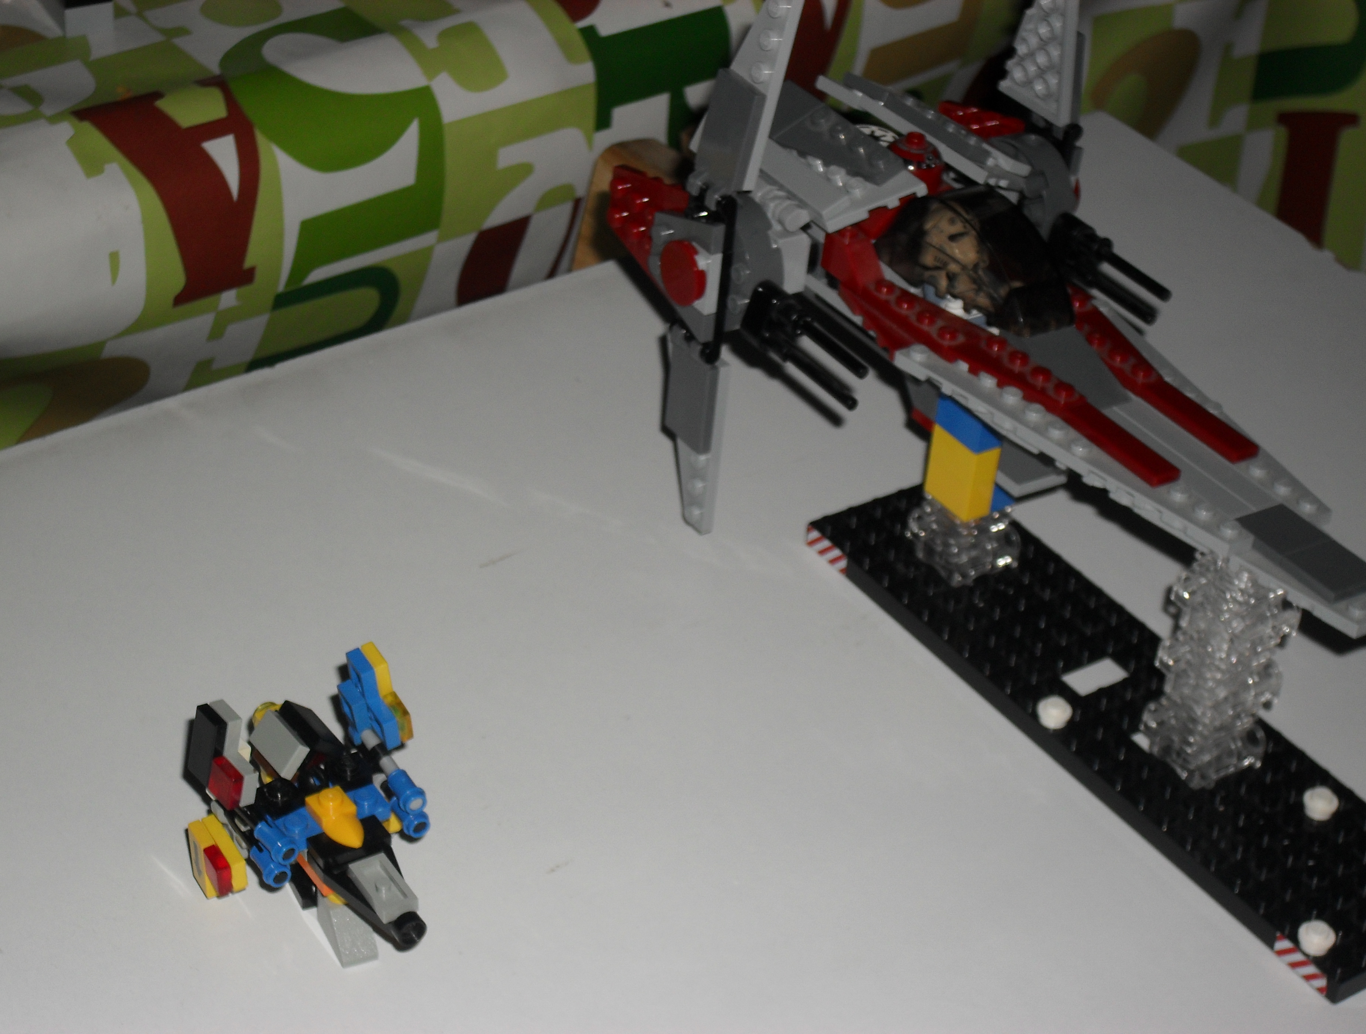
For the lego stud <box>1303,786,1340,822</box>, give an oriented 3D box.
[{"bbox_3d":[0.145,0.065,0.697,0.008,0.005,0.008,3,36,-2],"label":"lego stud"}]

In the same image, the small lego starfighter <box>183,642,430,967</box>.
[{"bbox_3d":[-0.072,0.067,0.639,0.042,0.056,0.065,-19,41,-28],"label":"small lego starfighter"}]

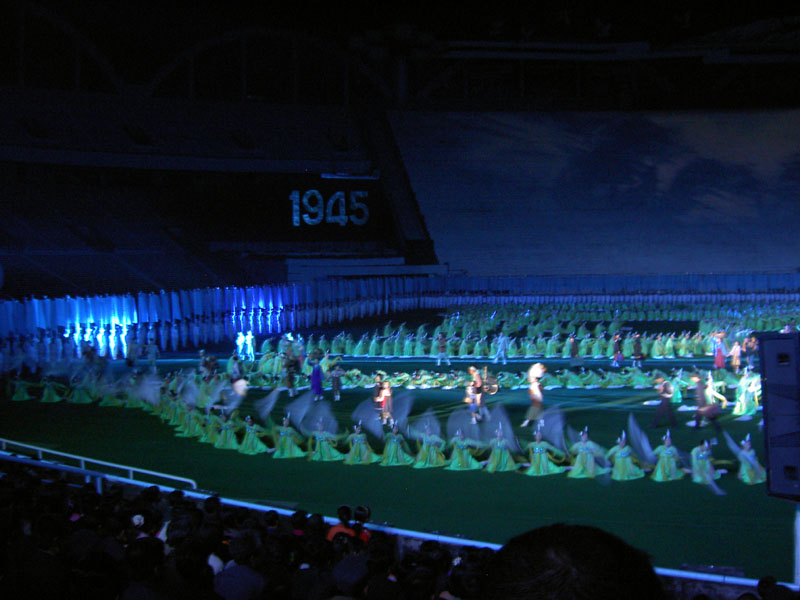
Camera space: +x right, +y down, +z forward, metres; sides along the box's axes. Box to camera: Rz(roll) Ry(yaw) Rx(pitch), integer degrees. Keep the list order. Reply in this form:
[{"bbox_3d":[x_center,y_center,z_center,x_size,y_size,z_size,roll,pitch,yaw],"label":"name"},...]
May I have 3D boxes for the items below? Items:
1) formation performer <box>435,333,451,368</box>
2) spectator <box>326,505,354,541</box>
[{"bbox_3d":[2.075,2.417,44.000,0.750,1.660,0.500,0,2,-10],"label":"formation performer"},{"bbox_3d":[-0.654,3.343,12.172,0.500,1.250,0.750,1,3,30],"label":"spectator"}]

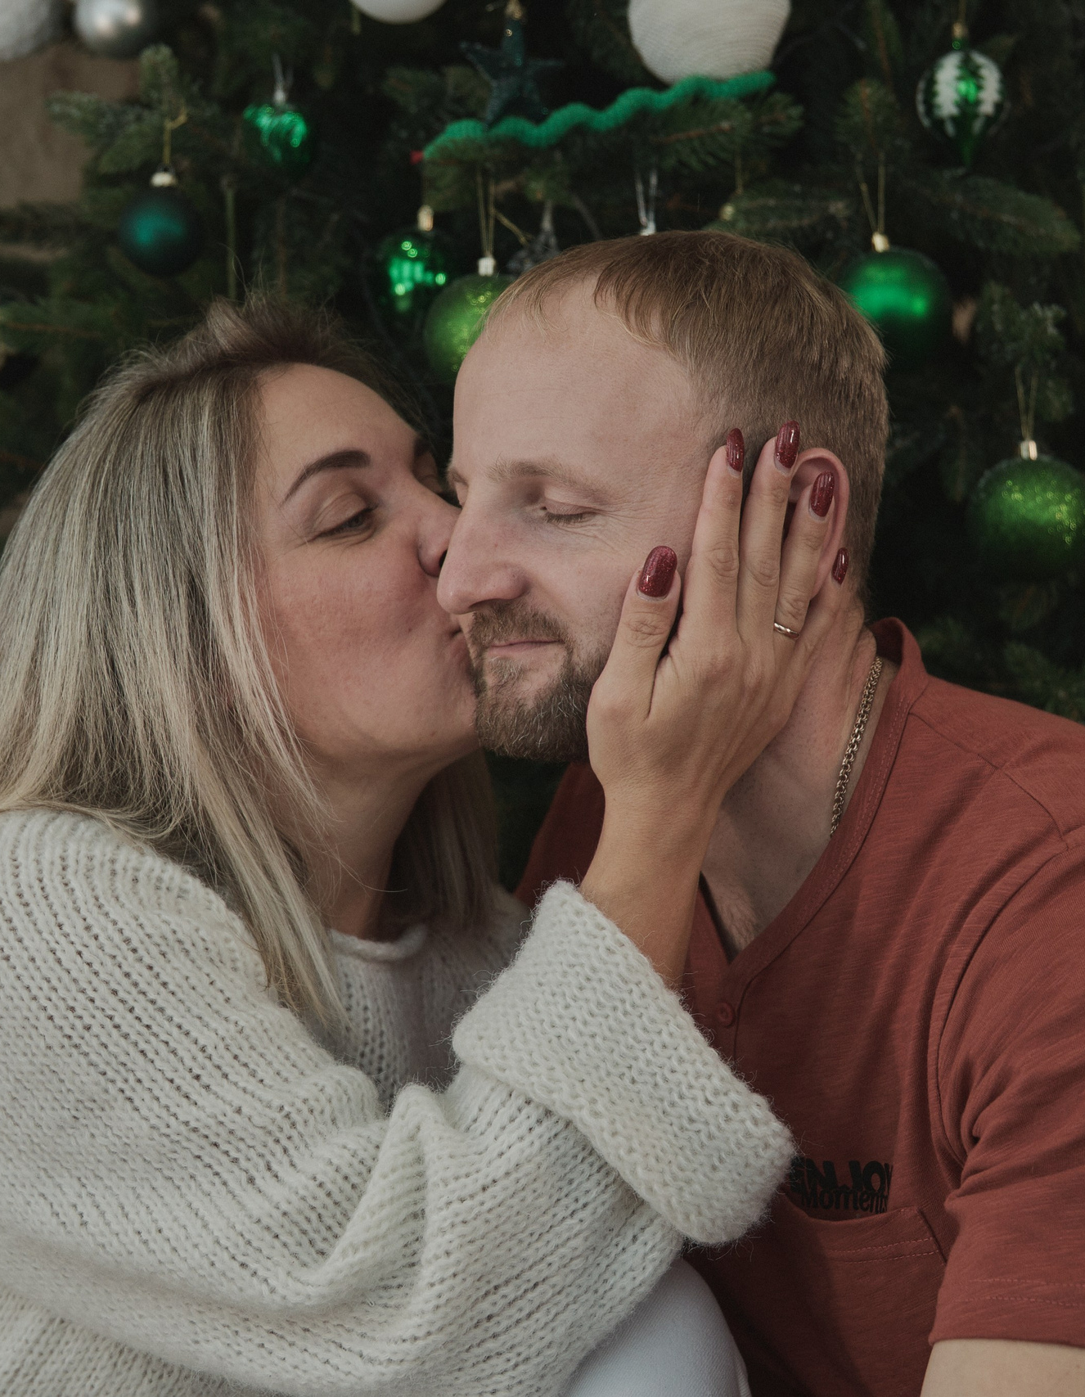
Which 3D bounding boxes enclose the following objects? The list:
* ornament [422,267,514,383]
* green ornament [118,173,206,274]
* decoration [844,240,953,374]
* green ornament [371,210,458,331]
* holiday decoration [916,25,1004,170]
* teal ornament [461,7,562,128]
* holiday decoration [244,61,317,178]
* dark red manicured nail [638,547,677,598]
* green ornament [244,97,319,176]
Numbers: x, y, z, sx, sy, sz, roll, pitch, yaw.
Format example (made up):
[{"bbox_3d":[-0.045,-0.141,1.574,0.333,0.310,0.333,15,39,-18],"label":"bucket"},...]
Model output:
[{"bbox_3d":[-0.037,-0.242,1.440,0.079,0.090,0.079,-1,-1,0],"label":"ornament"},{"bbox_3d":[-0.264,-0.328,1.530,0.059,0.071,0.059,-2,-1,0],"label":"green ornament"},{"bbox_3d":[0.237,-0.268,1.500,0.081,0.092,0.081,-5,-2,0],"label":"decoration"},{"bbox_3d":[-0.087,-0.291,1.500,0.061,0.081,0.061,-1,-1,0],"label":"green ornament"},{"bbox_3d":[0.284,-0.409,1.500,0.061,0.096,0.061,-1,-1,0],"label":"holiday decoration"},{"bbox_3d":[-0.021,-0.428,1.500,0.074,0.083,0.022,-1,-2,-20],"label":"teal ornament"},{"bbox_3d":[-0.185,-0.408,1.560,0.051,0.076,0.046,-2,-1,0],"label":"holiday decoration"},{"bbox_3d":[0.049,-0.053,0.930,0.015,0.022,0.006,12,-5,13],"label":"dark red manicured nail"},{"bbox_3d":[-0.205,-0.443,1.740,0.057,0.065,0.056,-1,-3,0],"label":"green ornament"}]

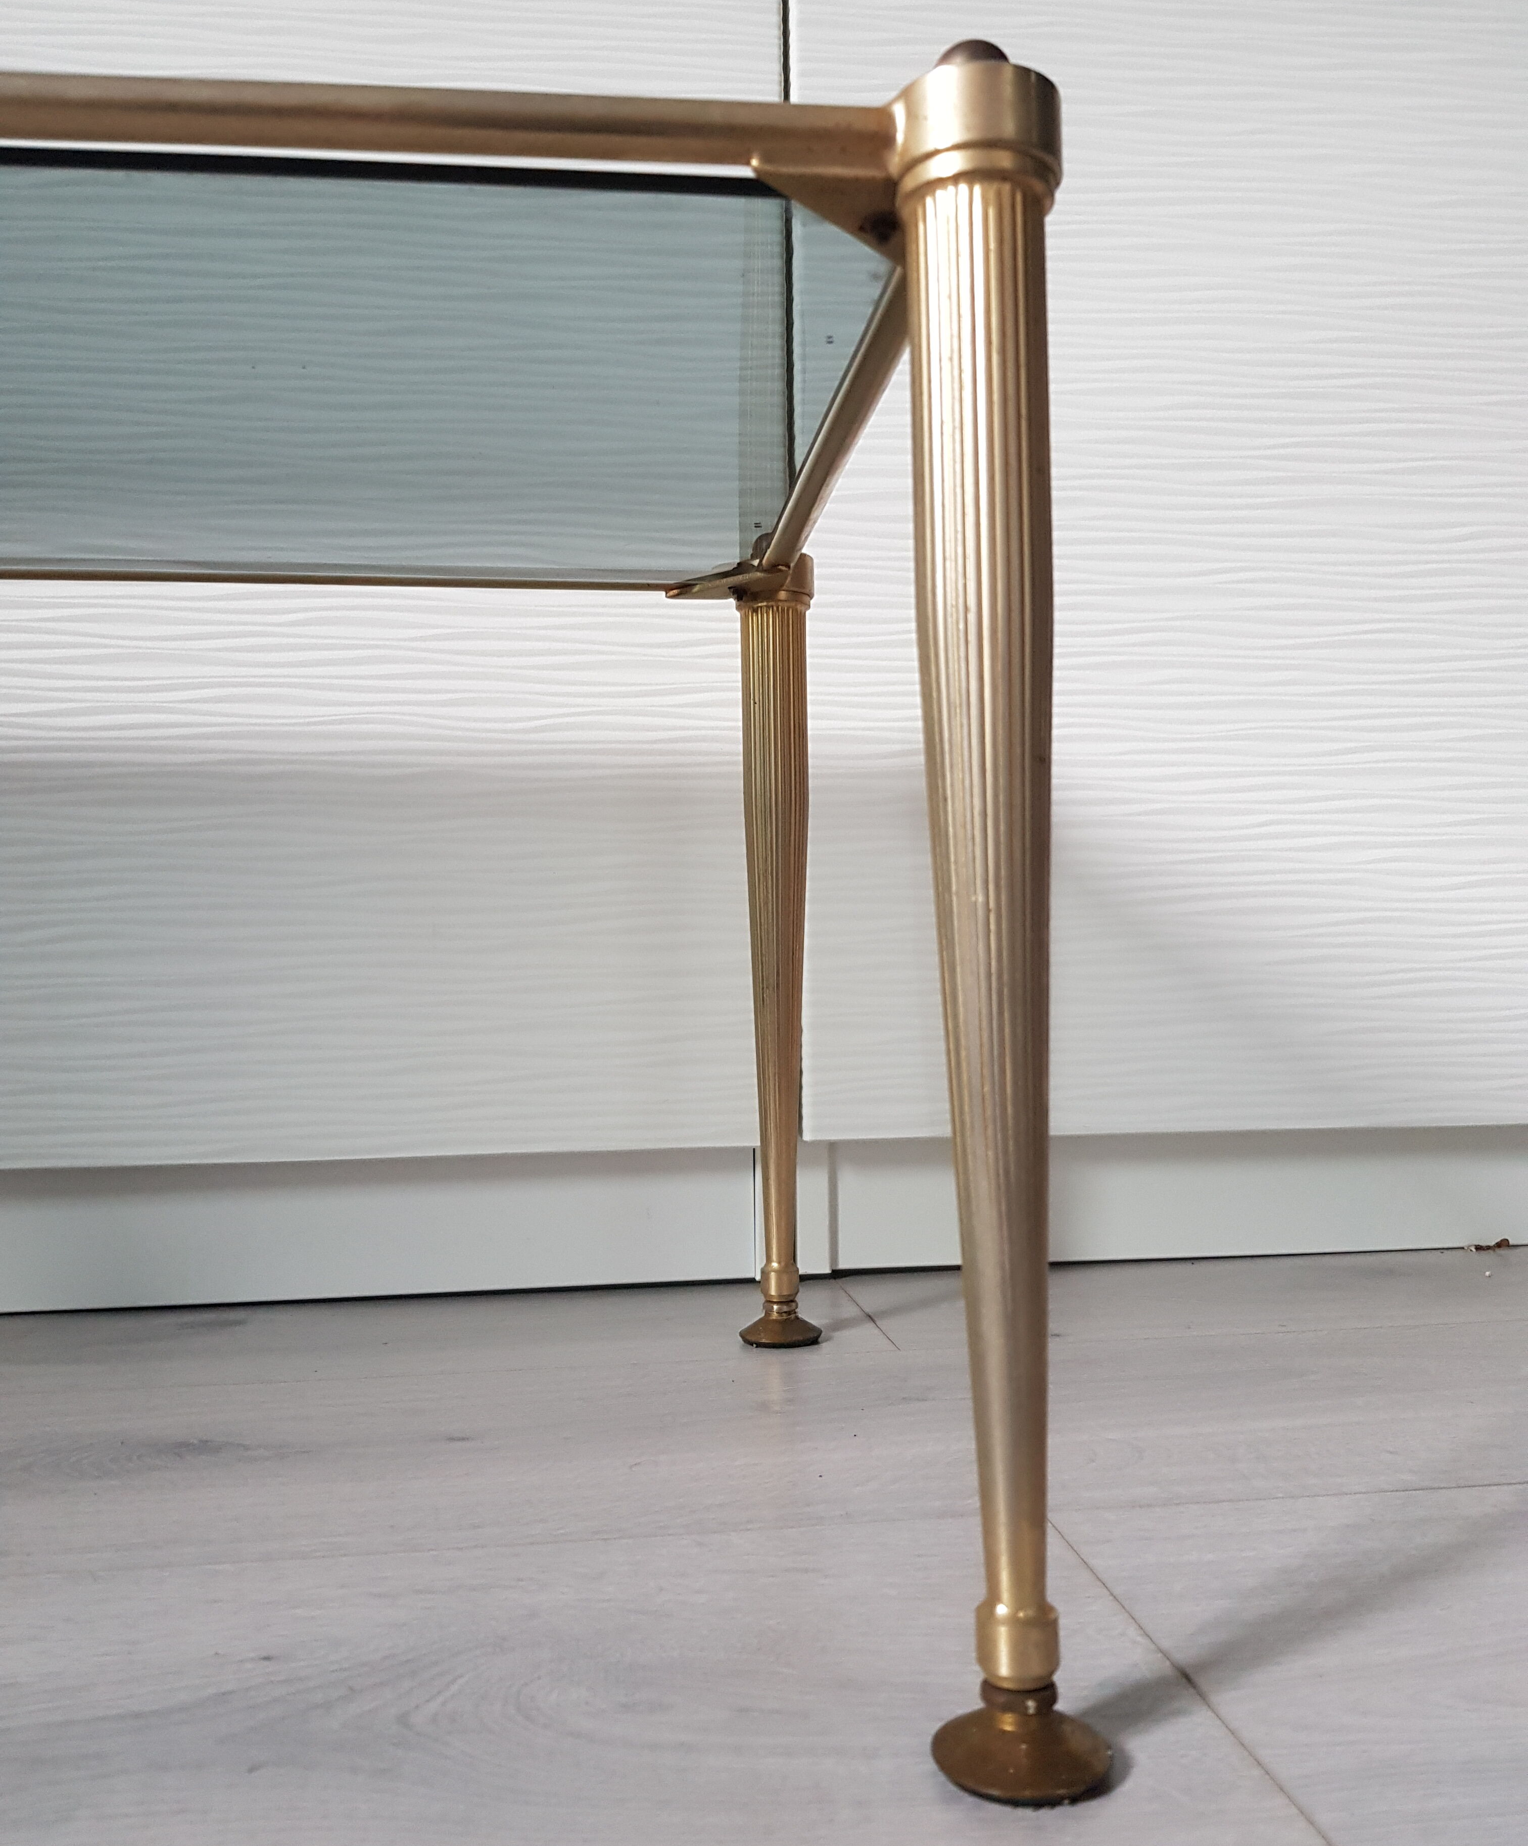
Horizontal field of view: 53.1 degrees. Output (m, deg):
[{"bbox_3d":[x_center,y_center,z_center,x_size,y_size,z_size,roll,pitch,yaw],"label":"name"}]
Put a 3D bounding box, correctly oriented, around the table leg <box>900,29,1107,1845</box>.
[{"bbox_3d":[0.051,-0.007,0.333,0.038,0.380,0.038,-1,-3,-7],"label":"table leg"}]

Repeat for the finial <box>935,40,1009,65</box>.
[{"bbox_3d":[0.046,-0.191,0.341,0.017,0.012,0.017,-1,-3,-7],"label":"finial"}]

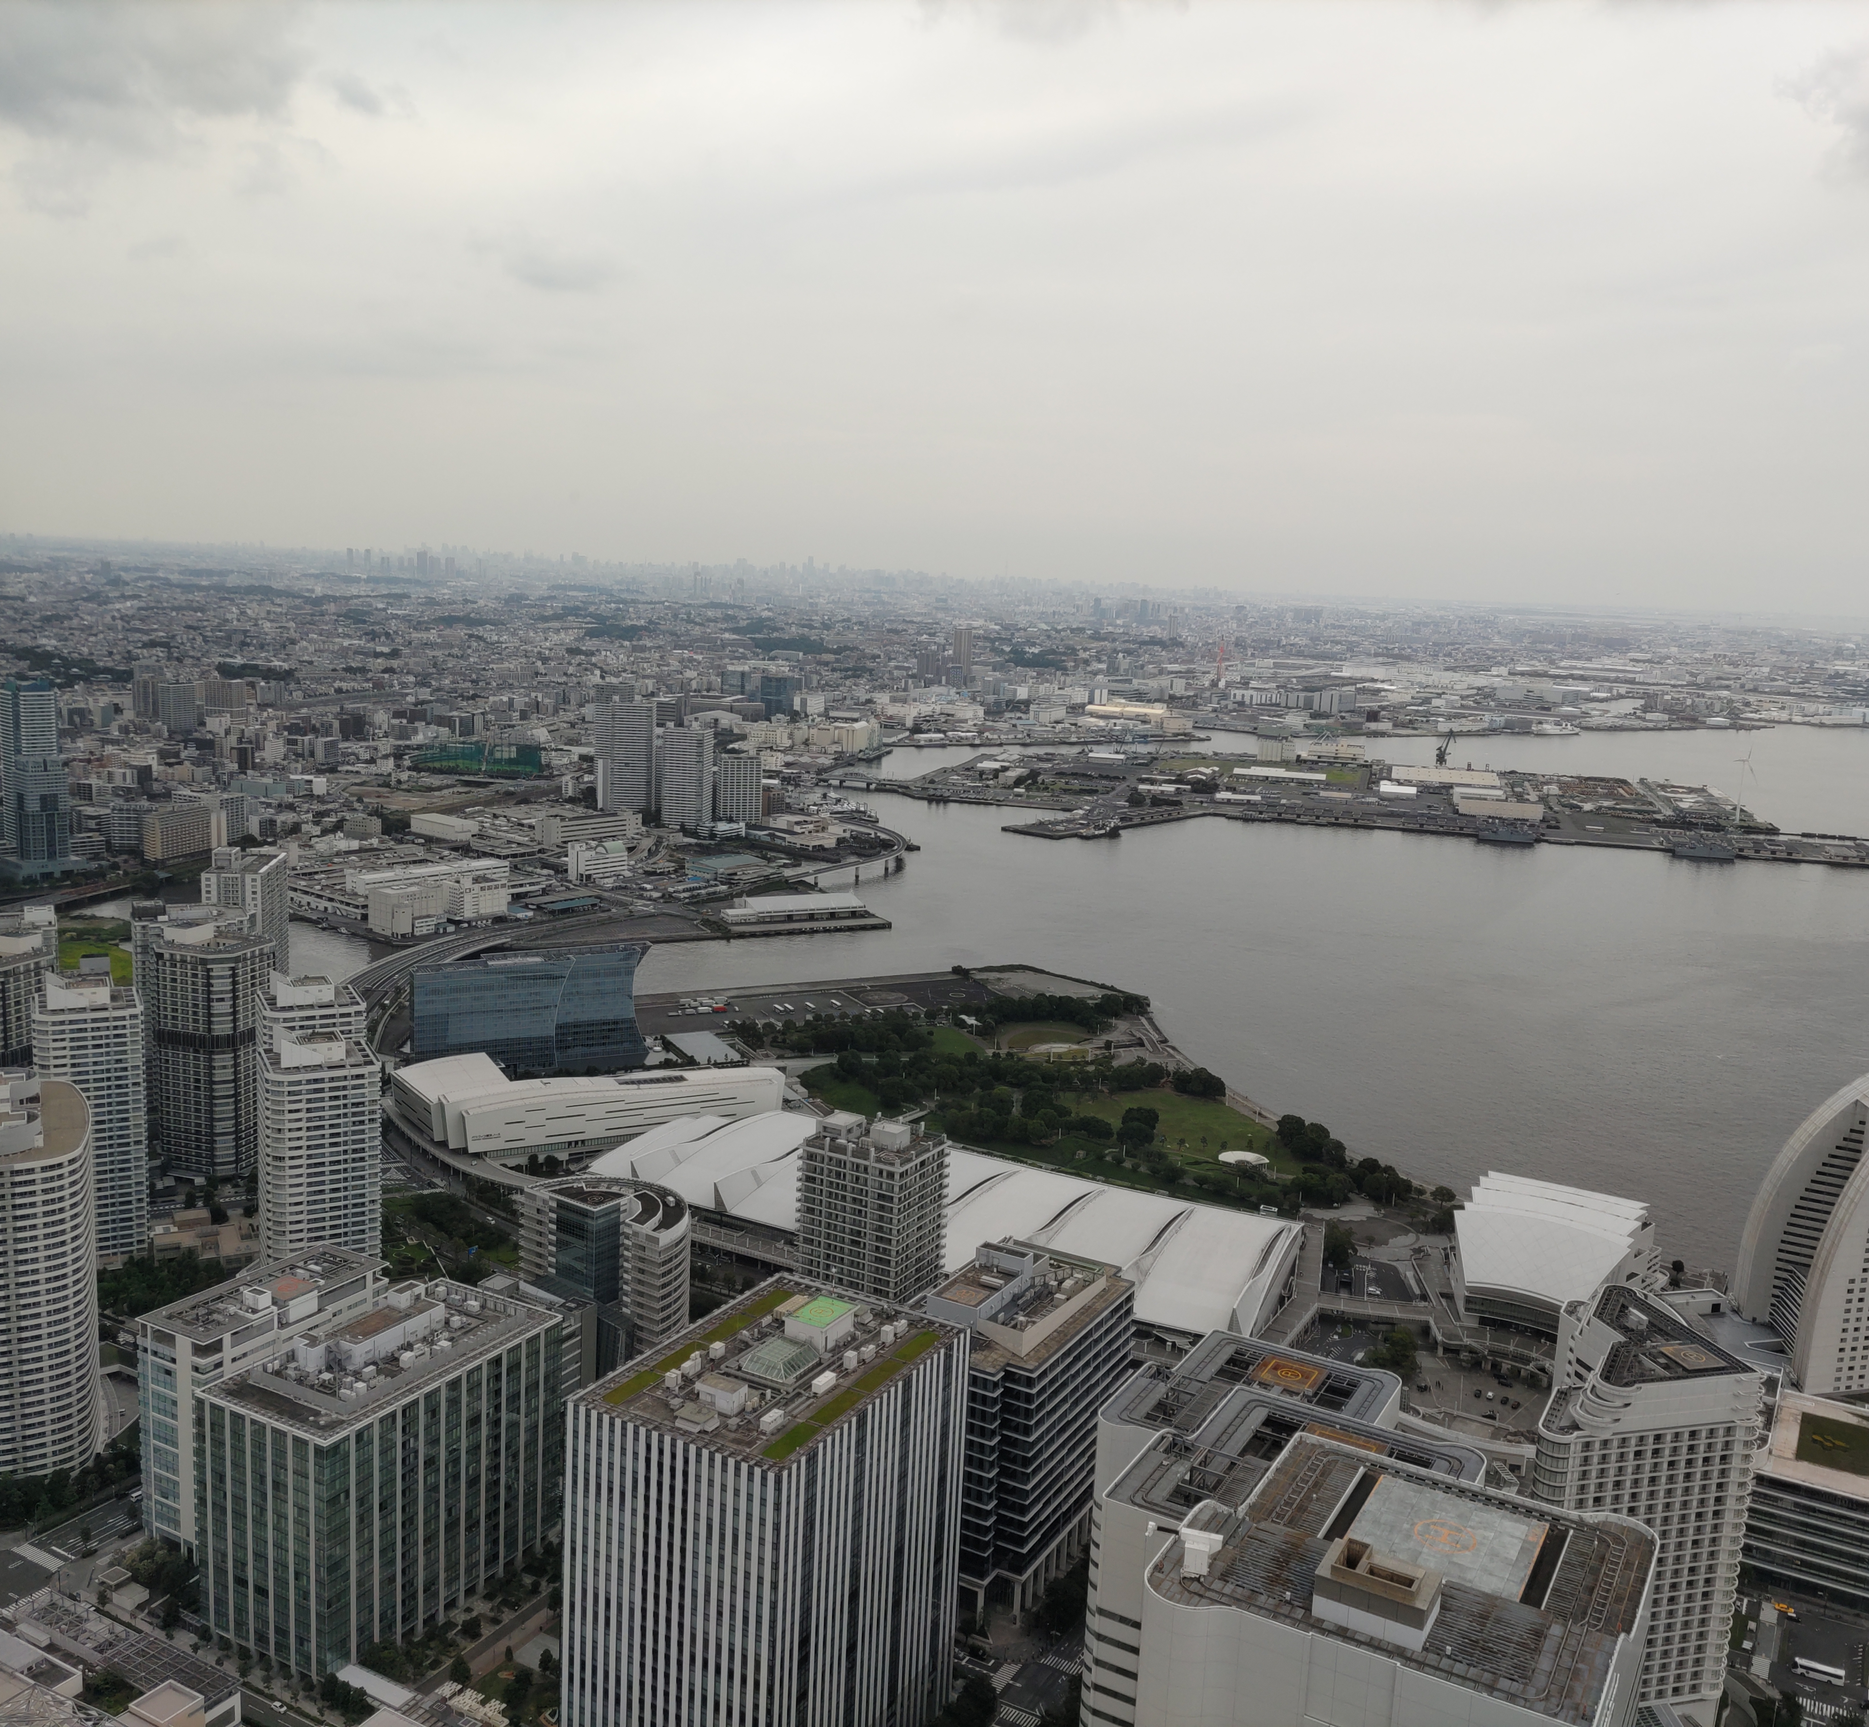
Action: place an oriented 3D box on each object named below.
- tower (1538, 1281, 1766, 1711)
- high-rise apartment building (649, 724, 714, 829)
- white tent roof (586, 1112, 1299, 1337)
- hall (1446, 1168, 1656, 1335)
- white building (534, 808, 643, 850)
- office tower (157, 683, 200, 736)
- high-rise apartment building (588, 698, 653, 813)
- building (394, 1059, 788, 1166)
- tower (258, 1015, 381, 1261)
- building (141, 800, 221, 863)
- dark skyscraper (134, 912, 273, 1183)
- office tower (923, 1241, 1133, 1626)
[{"bbox_3d":[168.718,160.662,417.893,50.000,103.000,79.000,8,11,28],"label":"tower"},{"bbox_3d":[-250.290,-89.320,1755.900,41.000,103.000,40.000,3,10,4],"label":"high-rise apartment building"},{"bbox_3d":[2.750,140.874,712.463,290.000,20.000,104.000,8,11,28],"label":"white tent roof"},{"bbox_3d":[234.432,151.867,663.424,73.000,42.000,105.000,8,11,28],"label":"hall"},{"bbox_3d":[-329.600,-34.360,1646.790,22.000,24.000,107.000,12,13,43],"label":"white building"},{"bbox_3d":[-1048.706,-213.759,2397.610,28.000,66.000,42.000,8,11,28],"label":"office tower"},{"bbox_3d":[-328.490,-113.700,1840.680,62.000,115.000,36.000,1,10,-7],"label":"high-rise apartment building"},{"bbox_3d":[-165.420,111.830,828.550,174.000,26.000,90.000,-2,11,-26],"label":"building"},{"bbox_3d":[-217.475,110.234,613.692,37.000,104.000,35.000,-3,11,-29],"label":"tower"},{"bbox_3d":[-634.450,-26.590,1456.580,15.000,37.000,63.000,6,11,20],"label":"building"},{"bbox_3d":[-311.320,76.160,760.240,55.000,106.000,48.000,8,11,28],"label":"dark skyscraper"},{"bbox_3d":[21.430,154.300,487.350,45.000,78.000,84.000,8,11,28],"label":"office tower"}]

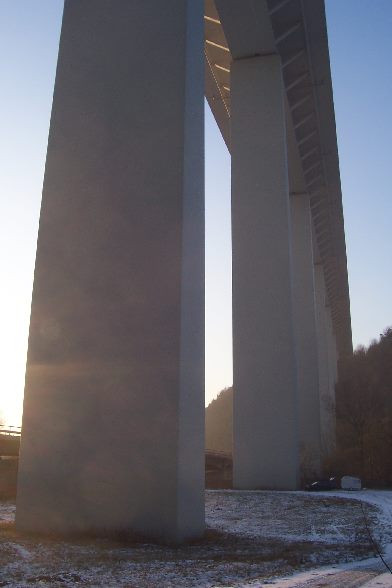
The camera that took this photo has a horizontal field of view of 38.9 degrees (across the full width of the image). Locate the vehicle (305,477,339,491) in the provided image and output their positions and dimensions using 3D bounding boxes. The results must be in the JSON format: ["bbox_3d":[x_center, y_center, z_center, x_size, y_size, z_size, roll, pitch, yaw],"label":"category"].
[{"bbox_3d":[17.285,26.382,76.662,4.500,1.550,1.800,6,-19,-17],"label":"vehicle"}]

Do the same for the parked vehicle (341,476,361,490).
[{"bbox_3d":[23.037,28.128,82.424,3.100,2.100,2.000,-2,-18,10],"label":"parked vehicle"}]

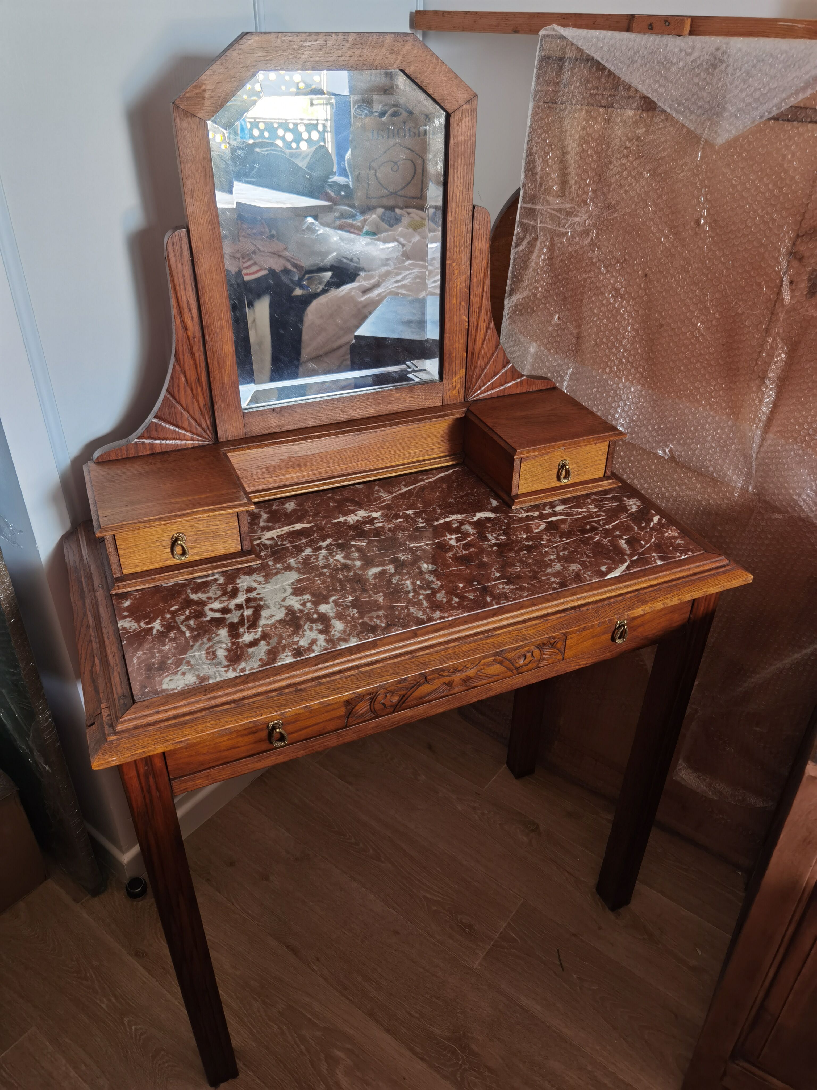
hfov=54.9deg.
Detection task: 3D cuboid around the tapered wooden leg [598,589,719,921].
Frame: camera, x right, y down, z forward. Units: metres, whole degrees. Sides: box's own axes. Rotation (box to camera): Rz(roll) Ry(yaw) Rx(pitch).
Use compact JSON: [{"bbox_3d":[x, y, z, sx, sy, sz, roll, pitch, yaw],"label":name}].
[{"bbox_3d":[0.384,0.341,1.253,0.046,0.727,0.046,-12,35,-20],"label":"tapered wooden leg"}]

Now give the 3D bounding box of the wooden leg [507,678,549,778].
[{"bbox_3d":[0.251,0.176,1.506,0.046,0.727,0.045,-12,35,-20],"label":"wooden leg"}]

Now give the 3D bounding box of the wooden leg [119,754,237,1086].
[{"bbox_3d":[-0.284,0.489,1.003,0.046,0.727,0.046,-12,35,-20],"label":"wooden leg"}]

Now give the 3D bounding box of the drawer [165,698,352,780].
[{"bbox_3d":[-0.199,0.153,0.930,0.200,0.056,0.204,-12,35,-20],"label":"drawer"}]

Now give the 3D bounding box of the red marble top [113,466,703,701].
[{"bbox_3d":[-0.010,0.003,1.046,0.725,0.020,0.352,-12,35,-20],"label":"red marble top"}]

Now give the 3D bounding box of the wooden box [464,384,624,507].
[{"bbox_3d":[0.194,-0.156,1.201,0.185,0.086,0.197,-12,35,-20],"label":"wooden box"}]

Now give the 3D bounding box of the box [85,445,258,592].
[{"bbox_3d":[-0.307,-0.046,1.014,0.185,0.086,0.197,-12,35,-20],"label":"box"}]

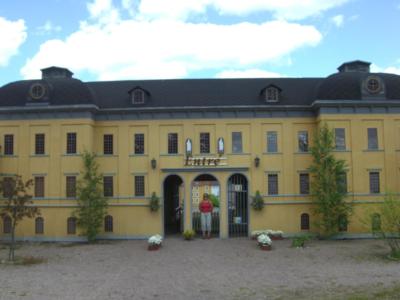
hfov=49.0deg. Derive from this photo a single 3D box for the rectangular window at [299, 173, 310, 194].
[{"bbox_3d":[3.850,1.243,16.138,0.361,0.758,0.080,-1,-6,2],"label":"rectangular window"}]

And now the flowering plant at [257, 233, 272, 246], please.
[{"bbox_3d":[1.850,2.558,12.495,0.427,0.387,0.406,-1,-4,1],"label":"flowering plant"}]

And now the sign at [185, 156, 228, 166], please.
[{"bbox_3d":[0.219,0.429,16.024,1.569,0.384,0.100,-1,-5,2],"label":"sign"}]

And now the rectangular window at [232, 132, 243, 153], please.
[{"bbox_3d":[1.321,-0.250,15.486,0.349,0.727,0.100,-1,-4,1],"label":"rectangular window"}]

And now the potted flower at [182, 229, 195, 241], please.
[{"bbox_3d":[-0.379,2.894,14.993,0.417,0.393,0.396,-1,-4,1],"label":"potted flower"}]

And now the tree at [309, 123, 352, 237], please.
[{"bbox_3d":[4.212,0.976,14.171,1.420,3.695,1.349,-1,-4,1],"label":"tree"}]

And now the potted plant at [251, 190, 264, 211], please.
[{"bbox_3d":[1.998,1.762,15.257,0.460,0.700,0.420,-1,-5,1],"label":"potted plant"}]

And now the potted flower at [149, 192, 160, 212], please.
[{"bbox_3d":[-1.629,1.902,15.896,0.400,0.701,0.350,-1,-5,2],"label":"potted flower"}]

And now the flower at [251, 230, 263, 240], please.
[{"bbox_3d":[2.048,3.033,15.560,0.454,0.313,0.424,-1,-4,2],"label":"flower"}]

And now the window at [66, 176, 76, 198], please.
[{"bbox_3d":[-4.570,1.322,15.653,0.348,0.746,0.091,-1,-4,2],"label":"window"}]

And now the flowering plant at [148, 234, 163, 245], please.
[{"bbox_3d":[-1.327,2.676,13.093,0.419,0.308,0.420,-1,-6,2],"label":"flowering plant"}]

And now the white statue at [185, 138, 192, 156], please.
[{"bbox_3d":[-0.414,-0.103,16.321,0.272,0.654,0.150,-1,-6,2],"label":"white statue"}]

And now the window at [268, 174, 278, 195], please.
[{"bbox_3d":[2.673,1.256,15.957,0.348,0.746,0.091,-1,-4,2],"label":"window"}]

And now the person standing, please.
[{"bbox_3d":[0.210,2.384,15.902,0.485,1.660,0.320,-1,-6,2],"label":"person standing"}]

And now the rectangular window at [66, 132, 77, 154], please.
[{"bbox_3d":[-4.589,-0.221,15.774,0.348,0.760,0.091,-1,-4,2],"label":"rectangular window"}]

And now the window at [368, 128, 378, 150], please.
[{"bbox_3d":[6.121,-0.390,15.553,0.357,0.791,0.100,-1,-5,2],"label":"window"}]

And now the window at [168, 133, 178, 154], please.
[{"bbox_3d":[-1.006,-0.248,16.271,0.375,0.790,0.100,-1,-5,2],"label":"window"}]

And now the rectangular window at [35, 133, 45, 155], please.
[{"bbox_3d":[-5.739,-0.203,15.818,0.348,0.760,0.091,-1,-4,2],"label":"rectangular window"}]

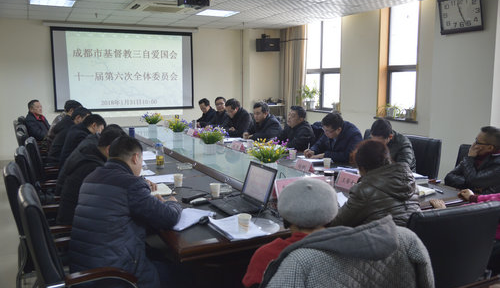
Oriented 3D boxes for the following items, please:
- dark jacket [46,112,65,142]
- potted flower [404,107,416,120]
[{"bbox_3d":[-2.182,-0.030,5.382,0.470,0.680,0.500,-4,9,-26],"label":"dark jacket"},{"bbox_3d":[2.315,-0.441,6.429,0.150,0.170,0.150,-4,9,-26],"label":"potted flower"}]

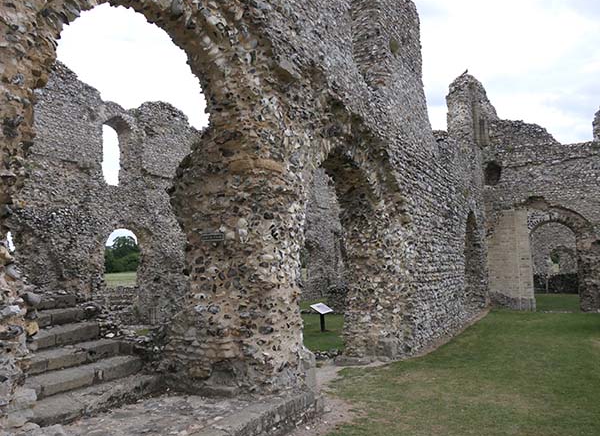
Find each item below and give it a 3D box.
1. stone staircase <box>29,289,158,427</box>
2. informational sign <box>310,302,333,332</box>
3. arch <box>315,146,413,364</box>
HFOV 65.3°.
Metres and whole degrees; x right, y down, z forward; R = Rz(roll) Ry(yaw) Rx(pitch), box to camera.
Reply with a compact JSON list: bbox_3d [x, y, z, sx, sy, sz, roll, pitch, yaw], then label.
[{"bbox_3d":[-3.155,1.515,5.405,2.800,1.000,2.150,-4,-7,29],"label":"stone staircase"},{"bbox_3d":[0.580,2.482,11.733,0.360,0.690,0.680,-4,-6,26],"label":"informational sign"},{"bbox_3d":[0.505,0.690,7.454,1.250,3.500,3.500,-4,-7,29],"label":"arch"}]

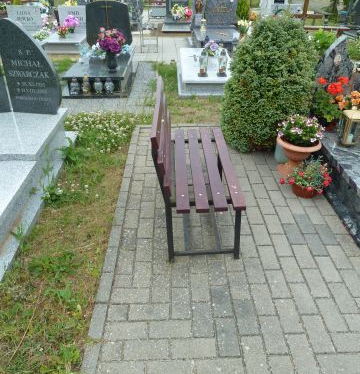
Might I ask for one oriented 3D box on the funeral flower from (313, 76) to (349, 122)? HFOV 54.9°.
[{"bbox_3d":[1.190,-0.674,2.703,0.270,0.360,0.270,-1,32,-1],"label":"funeral flower"}]

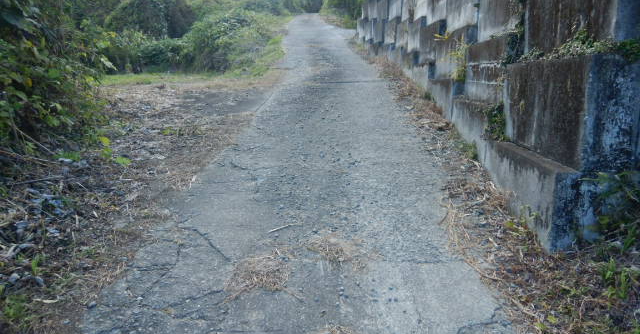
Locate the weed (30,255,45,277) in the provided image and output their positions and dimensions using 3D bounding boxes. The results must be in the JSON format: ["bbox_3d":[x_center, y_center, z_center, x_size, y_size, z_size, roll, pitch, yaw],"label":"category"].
[{"bbox_3d":[-1.745,0.608,2.740,0.088,0.125,0.085,0,11,0],"label":"weed"}]

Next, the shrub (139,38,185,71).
[{"bbox_3d":[-4.108,-2.916,11.500,1.220,0.870,1.000,0,11,0],"label":"shrub"}]

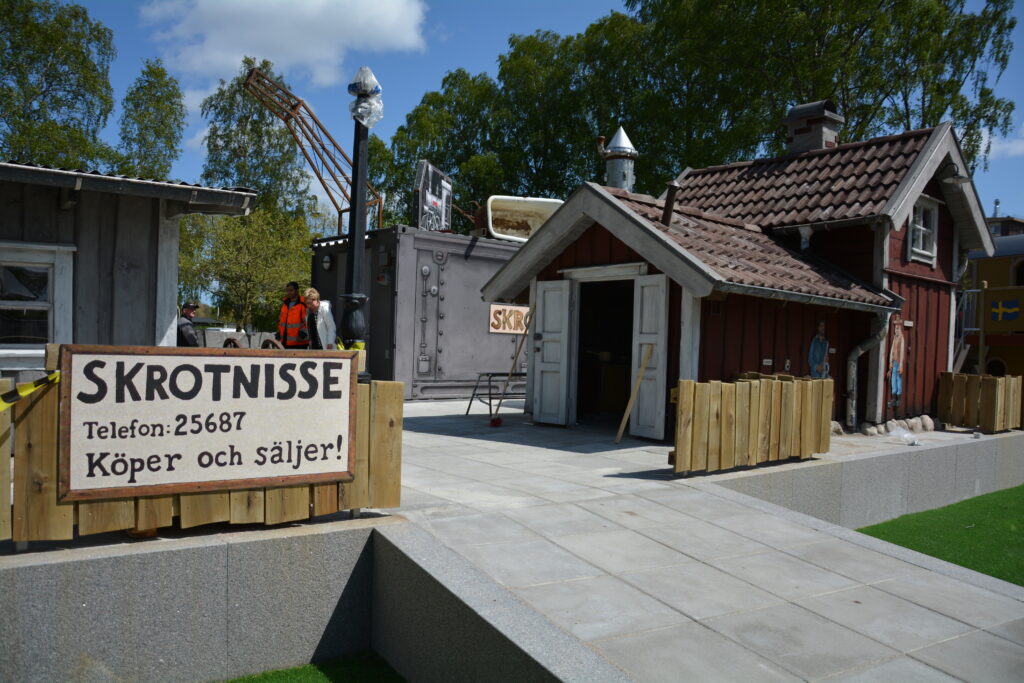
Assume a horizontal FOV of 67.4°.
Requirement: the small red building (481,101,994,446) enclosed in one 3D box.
[{"bbox_3d":[3.327,-1.384,11.255,7.411,4.840,4.480,2,0,-40],"label":"small red building"}]

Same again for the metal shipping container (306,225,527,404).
[{"bbox_3d":[-0.294,-0.370,14.217,6.060,2.590,2.440,2,0,-43],"label":"metal shipping container"}]

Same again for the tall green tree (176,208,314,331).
[{"bbox_3d":[-8.904,-1.922,25.999,4.800,5.159,4.800,2,0,0],"label":"tall green tree"}]

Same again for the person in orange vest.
[{"bbox_3d":[-3.467,-0.058,12.100,0.540,1.776,0.360,2,0,9],"label":"person in orange vest"}]

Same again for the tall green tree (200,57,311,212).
[{"bbox_3d":[-13.101,-7.159,39.997,6.000,15.360,6.000,2,0,0],"label":"tall green tree"}]

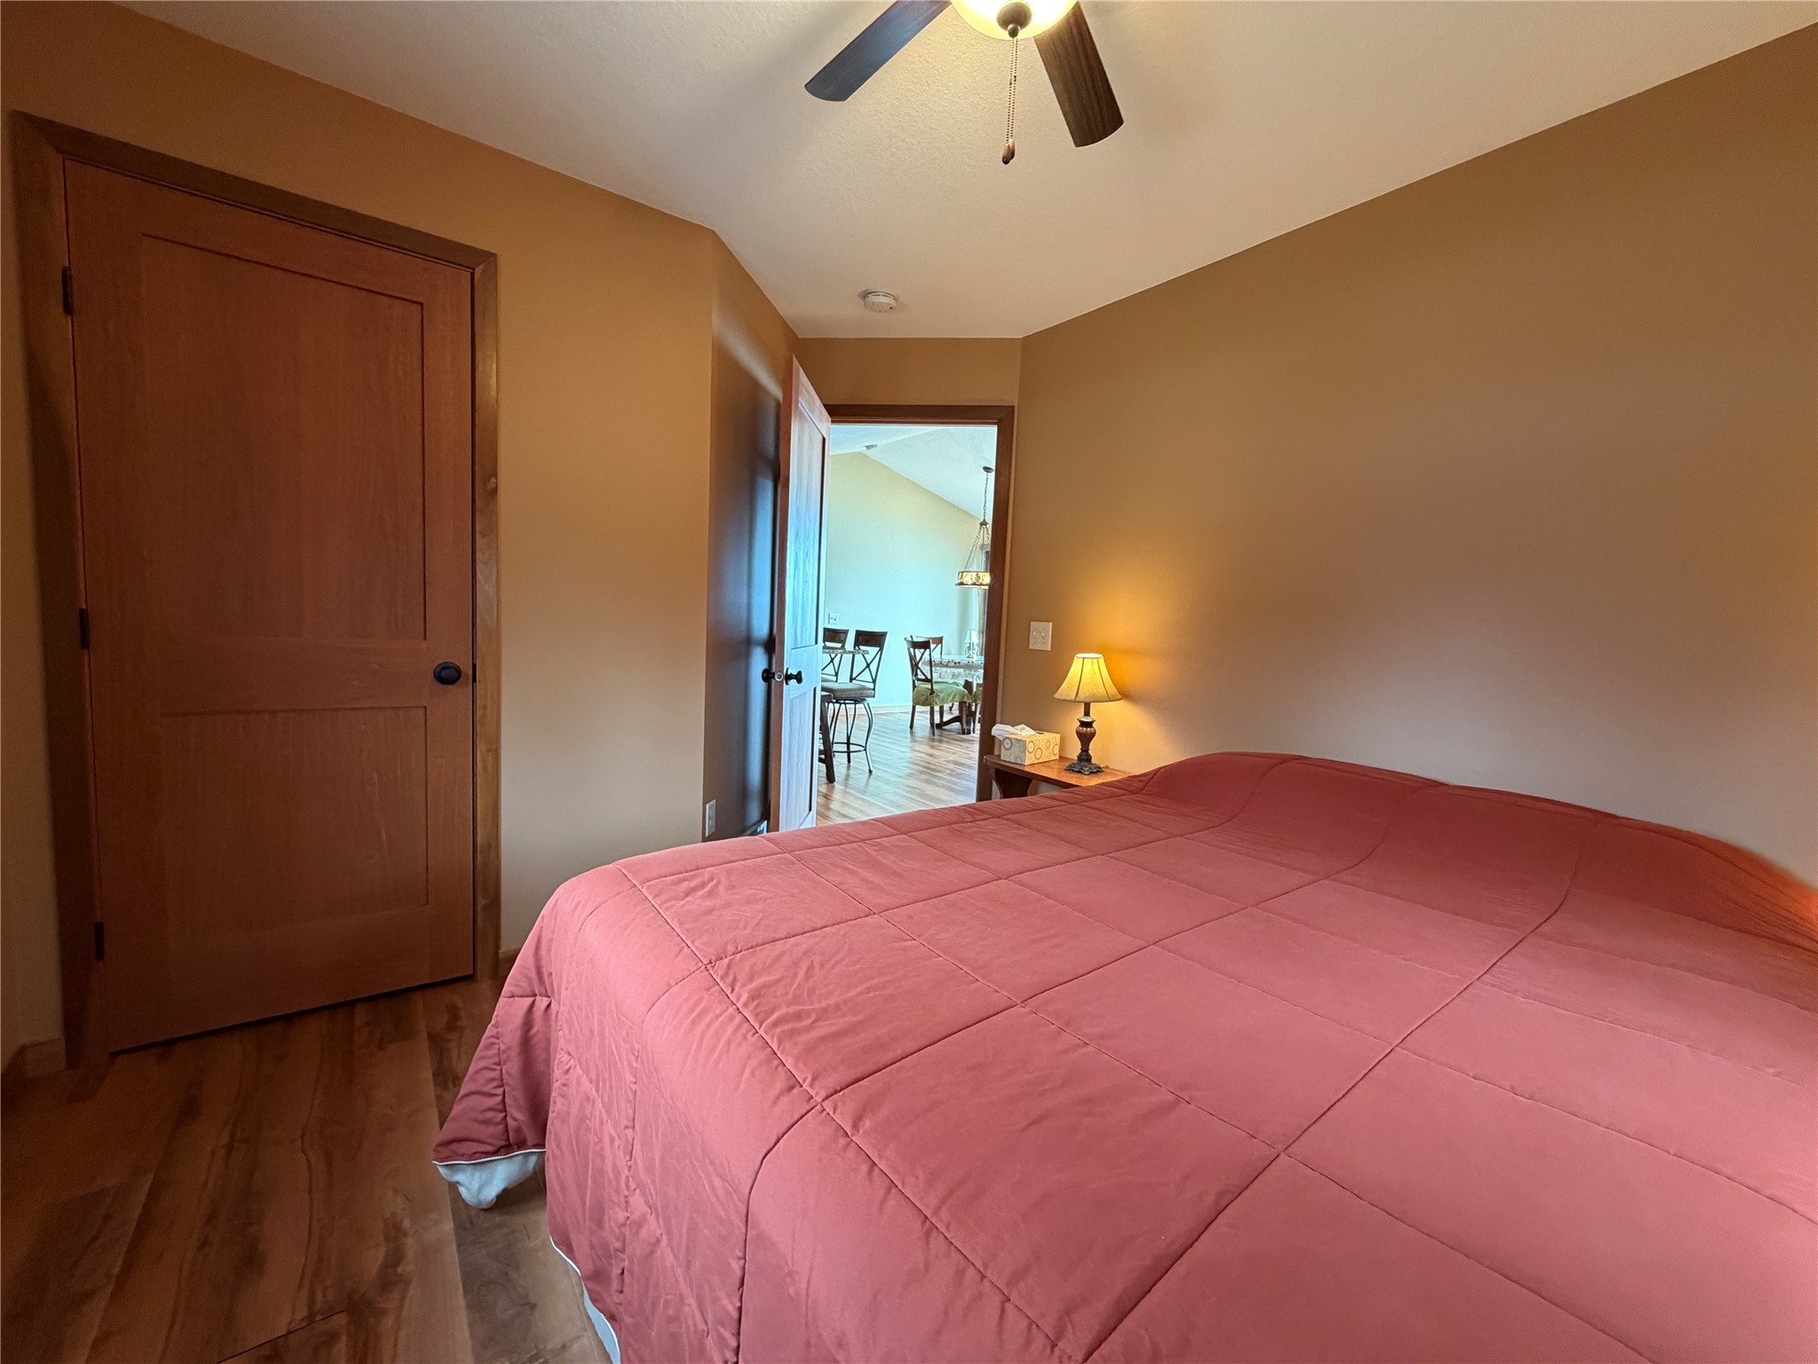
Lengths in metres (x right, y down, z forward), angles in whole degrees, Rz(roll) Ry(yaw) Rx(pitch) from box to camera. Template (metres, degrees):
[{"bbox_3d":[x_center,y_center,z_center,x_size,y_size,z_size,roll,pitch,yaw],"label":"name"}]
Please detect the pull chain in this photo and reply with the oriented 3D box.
[{"bbox_3d":[0.170,-0.968,1.222,0.026,0.207,0.026,3,5,8],"label":"pull chain"}]

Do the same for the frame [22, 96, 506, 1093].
[{"bbox_3d":[-1.586,-0.151,1.927,0.888,2.105,0.100,-1,6,-37],"label":"frame"}]

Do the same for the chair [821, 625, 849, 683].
[{"bbox_3d":[-0.812,0.077,5.996,0.490,1.040,0.440,-1,6,-37],"label":"chair"}]

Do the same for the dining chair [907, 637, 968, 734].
[{"bbox_3d":[0.286,0.043,7.511,0.510,0.955,0.455,-1,6,-37],"label":"dining chair"}]

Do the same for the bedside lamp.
[{"bbox_3d":[0.690,0.118,2.828,0.270,0.450,0.270,-1,6,-37],"label":"bedside lamp"}]

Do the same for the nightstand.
[{"bbox_3d":[0.587,0.625,2.906,0.360,0.583,0.630,-1,6,-37],"label":"nightstand"}]

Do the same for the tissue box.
[{"bbox_3d":[0.502,0.269,3.010,0.230,0.100,0.120,-2,7,-44],"label":"tissue box"}]

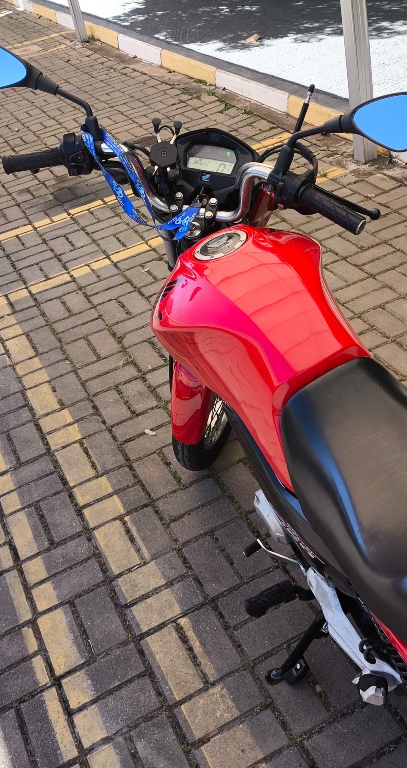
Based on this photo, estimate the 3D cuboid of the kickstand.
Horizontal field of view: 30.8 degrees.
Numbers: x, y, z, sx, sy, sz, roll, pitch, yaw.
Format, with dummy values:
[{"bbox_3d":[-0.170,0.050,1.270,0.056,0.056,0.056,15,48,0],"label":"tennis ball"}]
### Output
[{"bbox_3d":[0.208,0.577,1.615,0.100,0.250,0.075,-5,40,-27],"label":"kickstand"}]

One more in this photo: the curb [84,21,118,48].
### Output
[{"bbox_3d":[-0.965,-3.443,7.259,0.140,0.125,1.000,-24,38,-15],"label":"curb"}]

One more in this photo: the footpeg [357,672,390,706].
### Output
[{"bbox_3d":[0.291,0.524,1.264,0.047,0.072,0.047,-24,38,-14],"label":"footpeg"}]

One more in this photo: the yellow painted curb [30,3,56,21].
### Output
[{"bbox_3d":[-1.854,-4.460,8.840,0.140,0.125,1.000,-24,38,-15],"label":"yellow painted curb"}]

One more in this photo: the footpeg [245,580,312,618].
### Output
[{"bbox_3d":[0.157,0.449,1.545,0.120,0.042,0.042,-30,40,-9],"label":"footpeg"}]

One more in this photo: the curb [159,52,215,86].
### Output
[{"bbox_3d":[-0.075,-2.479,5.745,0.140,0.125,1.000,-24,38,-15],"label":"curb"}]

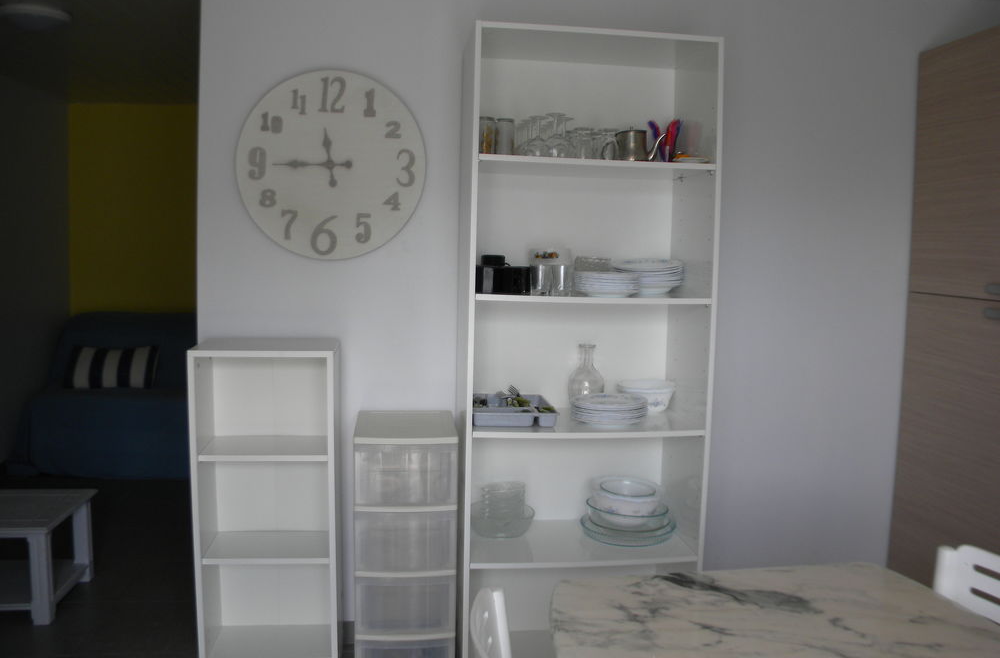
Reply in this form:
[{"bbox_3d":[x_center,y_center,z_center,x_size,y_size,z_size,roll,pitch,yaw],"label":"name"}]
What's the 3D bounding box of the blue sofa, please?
[{"bbox_3d":[-1.927,0.355,5.049,1.763,0.927,0.977,0,6,-7],"label":"blue sofa"}]

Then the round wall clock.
[{"bbox_3d":[-0.538,-0.525,2.591,0.611,0.611,0.035,0,6,-7],"label":"round wall clock"}]

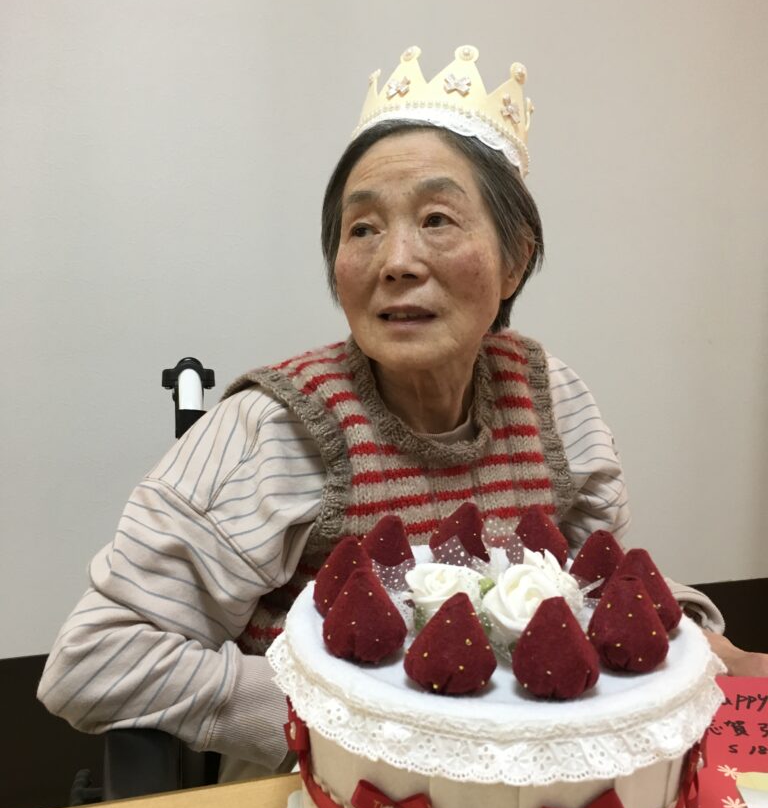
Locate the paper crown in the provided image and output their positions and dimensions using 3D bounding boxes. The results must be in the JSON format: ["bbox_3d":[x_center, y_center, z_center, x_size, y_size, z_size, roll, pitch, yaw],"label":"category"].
[{"bbox_3d":[0.052,-0.233,0.750,0.157,0.086,0.157,7,-15,19],"label":"paper crown"}]

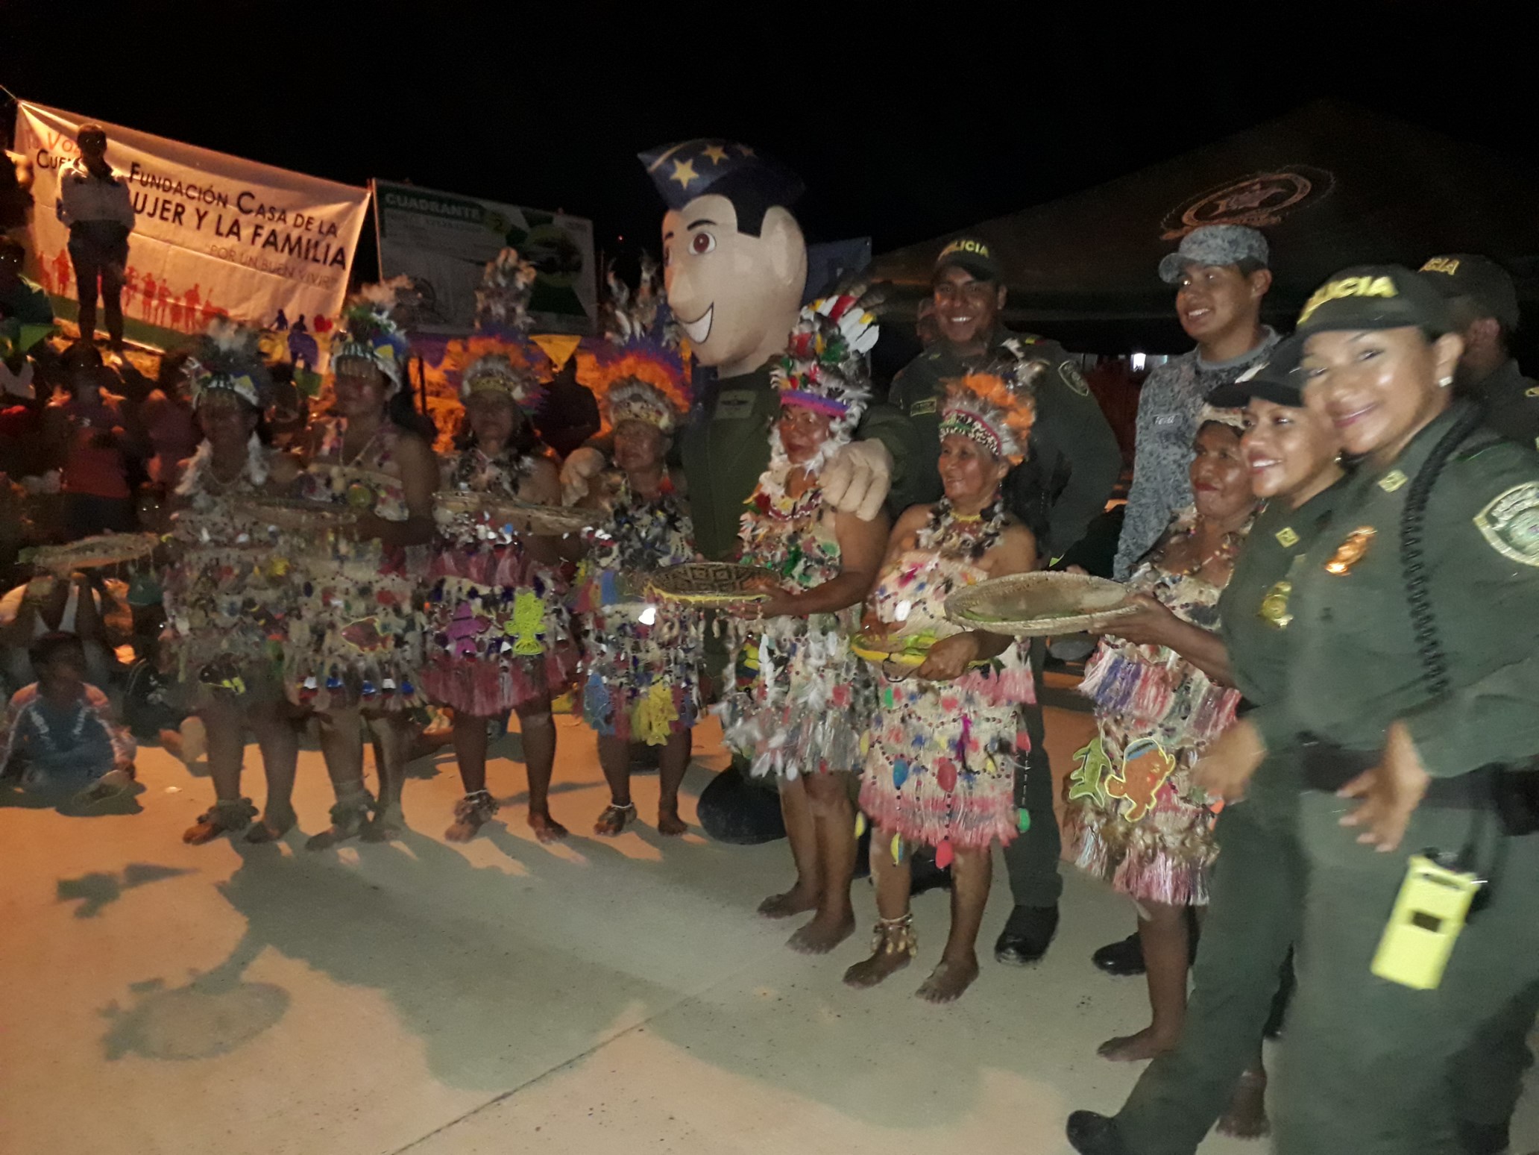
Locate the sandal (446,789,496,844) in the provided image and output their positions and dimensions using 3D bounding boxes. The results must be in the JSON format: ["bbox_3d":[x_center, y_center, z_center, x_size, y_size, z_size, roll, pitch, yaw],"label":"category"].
[{"bbox_3d":[-0.991,0.791,4.052,0.120,0.120,0.230,3,10,16],"label":"sandal"}]

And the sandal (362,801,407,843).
[{"bbox_3d":[-1.292,0.807,4.059,0.100,0.090,0.225,-2,10,-9],"label":"sandal"}]

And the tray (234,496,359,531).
[{"bbox_3d":[-1.486,-0.199,3.780,0.385,0.070,0.385,0,10,0],"label":"tray"}]

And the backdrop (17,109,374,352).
[{"bbox_3d":[-4.923,-2.719,10.000,3.000,1.720,0.060,14,13,-3],"label":"backdrop"}]

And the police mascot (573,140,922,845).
[{"bbox_3d":[-0.023,-0.167,3.515,0.950,2.060,0.560,8,15,31],"label":"police mascot"}]

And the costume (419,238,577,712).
[{"bbox_3d":[-0.885,-0.284,3.897,0.480,1.496,0.380,-2,10,-9],"label":"costume"}]

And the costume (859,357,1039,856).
[{"bbox_3d":[0.431,0.059,2.878,0.420,1.180,0.360,7,13,29],"label":"costume"}]

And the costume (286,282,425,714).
[{"bbox_3d":[-1.264,-0.248,3.675,0.430,1.300,0.360,7,13,29],"label":"costume"}]

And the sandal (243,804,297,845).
[{"bbox_3d":[-1.587,0.767,3.811,0.090,0.090,0.220,7,15,25],"label":"sandal"}]

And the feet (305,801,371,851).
[{"bbox_3d":[-1.368,0.797,3.799,0.225,0.105,0.090,-9,15,-41],"label":"feet"}]

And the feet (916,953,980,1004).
[{"bbox_3d":[0.443,0.988,2.958,0.090,0.095,0.225,8,13,35],"label":"feet"}]

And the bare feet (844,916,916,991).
[{"bbox_3d":[0.282,0.943,3.025,0.220,0.125,0.090,-8,16,-33],"label":"bare feet"}]

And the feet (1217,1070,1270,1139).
[{"bbox_3d":[0.998,1.079,2.518,0.090,0.100,0.215,7,15,25],"label":"feet"}]

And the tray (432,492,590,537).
[{"bbox_3d":[-0.745,-0.188,3.500,0.450,0.070,0.430,8,11,-1],"label":"tray"}]

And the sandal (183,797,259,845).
[{"bbox_3d":[-1.758,0.756,3.811,0.100,0.110,0.220,11,17,37],"label":"sandal"}]

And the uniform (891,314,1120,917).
[{"bbox_3d":[0.613,0.065,3.148,0.570,1.500,0.360,5,12,22],"label":"uniform"}]

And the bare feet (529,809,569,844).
[{"bbox_3d":[-0.757,0.813,4.035,0.095,0.080,0.220,-6,11,-30],"label":"bare feet"}]

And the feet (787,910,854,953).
[{"bbox_3d":[0.158,0.941,3.258,0.090,0.075,0.215,7,12,38],"label":"feet"}]

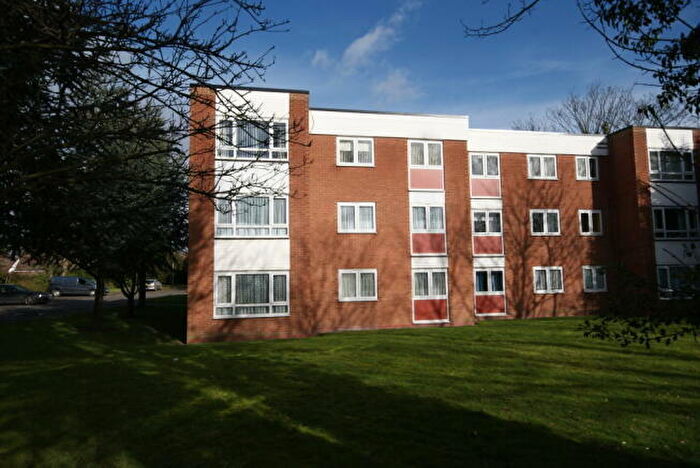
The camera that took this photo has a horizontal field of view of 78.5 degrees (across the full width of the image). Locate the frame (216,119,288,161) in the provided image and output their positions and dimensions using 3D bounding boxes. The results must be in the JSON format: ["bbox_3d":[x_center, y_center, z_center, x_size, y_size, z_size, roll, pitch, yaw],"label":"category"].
[{"bbox_3d":[-3.296,-3.180,14.479,2.402,1.390,0.100,0,-5,-10],"label":"frame"}]

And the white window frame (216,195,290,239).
[{"bbox_3d":[-3.223,-0.612,14.148,2.385,1.452,0.100,0,-5,-10],"label":"white window frame"}]

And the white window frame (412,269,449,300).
[{"bbox_3d":[3.112,1.955,16.706,1.462,1.139,0.100,0,-5,-10],"label":"white window frame"}]

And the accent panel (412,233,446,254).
[{"bbox_3d":[3.173,0.385,17.104,1.419,0.829,0.060,0,-5,-9],"label":"accent panel"}]

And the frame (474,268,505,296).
[{"bbox_3d":[6.181,2.086,18.897,1.452,1.172,0.100,0,-5,-10],"label":"frame"}]

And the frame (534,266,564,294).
[{"bbox_3d":[8.887,2.047,19.203,1.465,1.158,0.100,0,-5,-10],"label":"frame"}]

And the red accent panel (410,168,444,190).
[{"bbox_3d":[3.090,-2.195,17.233,1.471,0.883,0.080,0,-5,-10],"label":"red accent panel"}]

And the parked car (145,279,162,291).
[{"bbox_3d":[-25.140,6.469,54.300,1.750,1.480,4.150,0,-5,-11],"label":"parked car"}]

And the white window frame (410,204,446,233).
[{"bbox_3d":[3.117,-0.629,17.095,1.471,1.172,0.100,0,-5,-10],"label":"white window frame"}]

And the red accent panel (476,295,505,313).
[{"bbox_3d":[6.111,3.052,18.611,1.403,0.853,0.060,0,-5,-10],"label":"red accent panel"}]

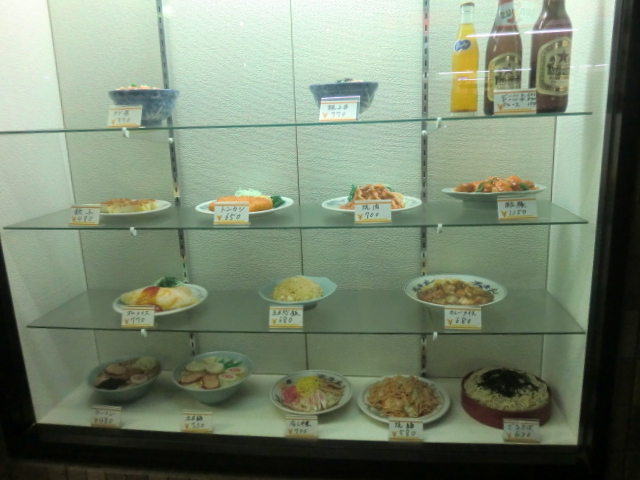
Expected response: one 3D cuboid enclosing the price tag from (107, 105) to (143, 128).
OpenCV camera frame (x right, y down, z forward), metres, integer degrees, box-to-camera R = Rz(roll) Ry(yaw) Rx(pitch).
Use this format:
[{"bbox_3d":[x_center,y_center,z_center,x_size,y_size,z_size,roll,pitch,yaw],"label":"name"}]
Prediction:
[{"bbox_3d":[-0.395,-0.250,0.977,0.070,0.045,0.006,-1,-8,7],"label":"price tag"}]

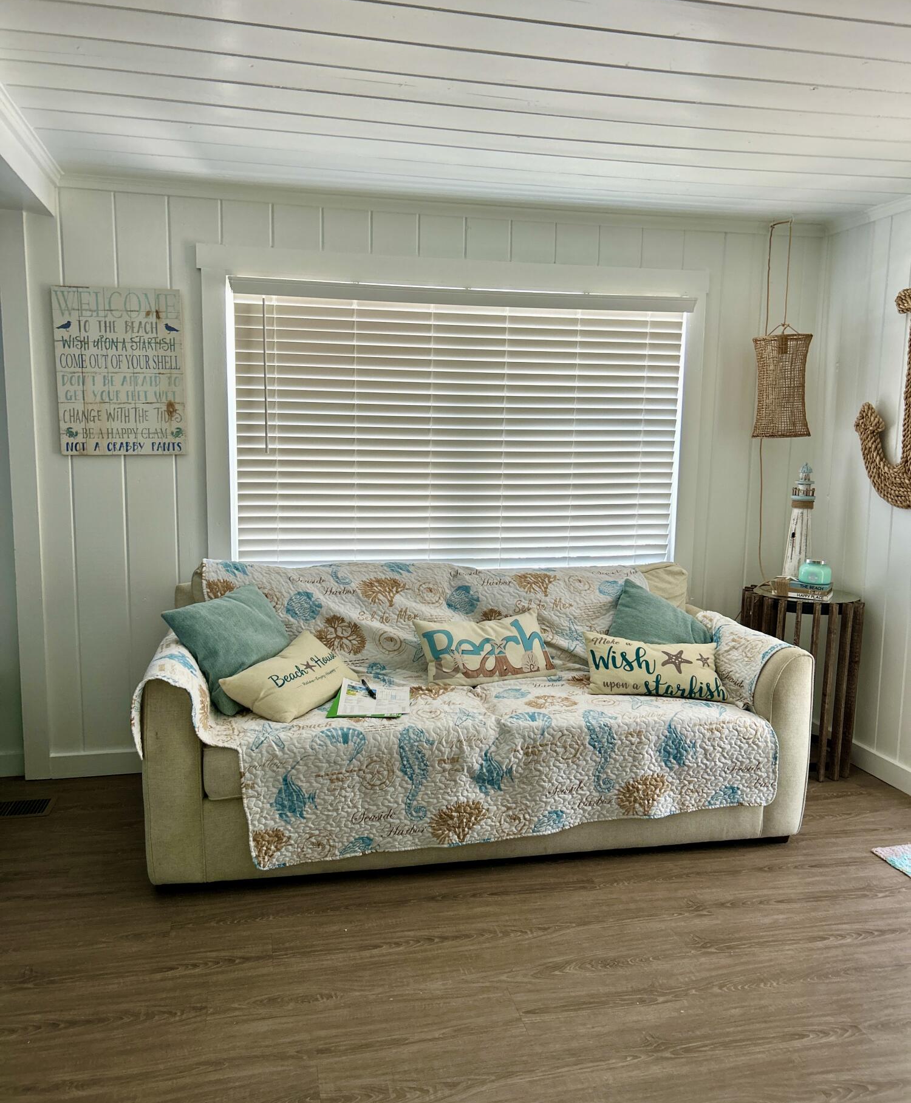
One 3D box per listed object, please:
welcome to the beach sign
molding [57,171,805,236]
[{"bbox_3d":[-1.219,-0.652,3.325,0.436,0.595,0.022,-1,8,-13],"label":"welcome to the beach sign"},{"bbox_3d":[0.102,-1.330,3.535,3.058,0.055,0.045,-1,8,-13],"label":"molding"}]

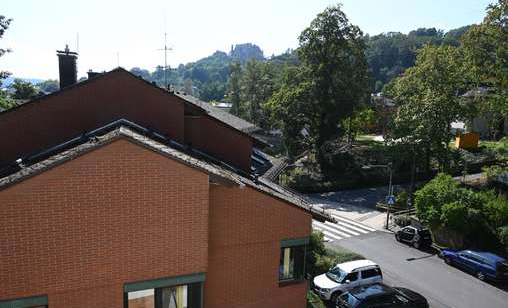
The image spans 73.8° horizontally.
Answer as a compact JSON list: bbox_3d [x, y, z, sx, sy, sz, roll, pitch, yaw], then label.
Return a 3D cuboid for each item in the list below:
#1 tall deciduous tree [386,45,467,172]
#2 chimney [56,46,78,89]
[{"bbox_3d":[22.664,-5.661,44.529,10.319,16.605,10.319,6,9,26],"label":"tall deciduous tree"},{"bbox_3d":[-6.746,-3.120,12.310,0.620,1.595,0.650,-1,8,-21],"label":"chimney"}]

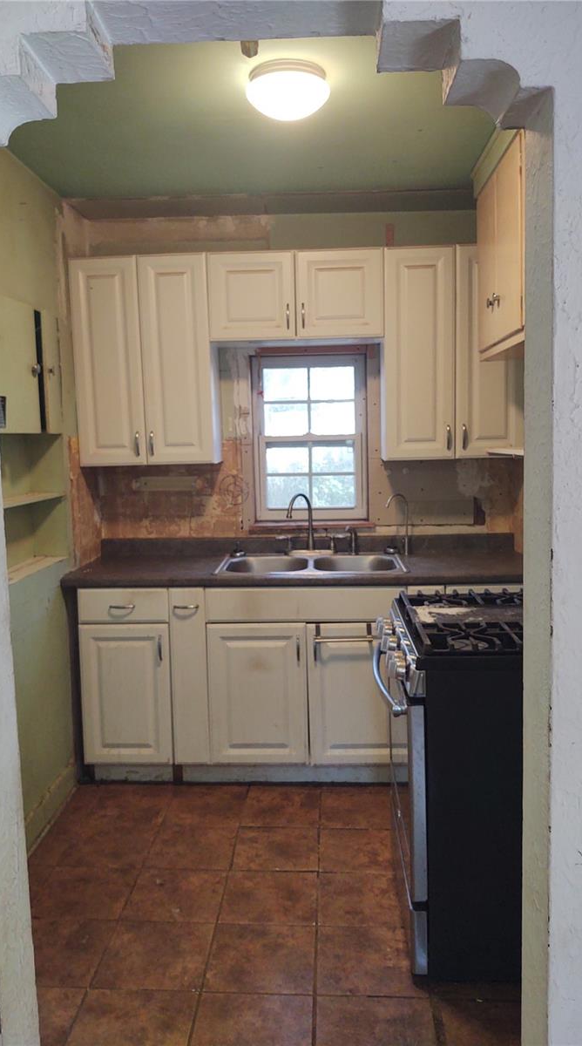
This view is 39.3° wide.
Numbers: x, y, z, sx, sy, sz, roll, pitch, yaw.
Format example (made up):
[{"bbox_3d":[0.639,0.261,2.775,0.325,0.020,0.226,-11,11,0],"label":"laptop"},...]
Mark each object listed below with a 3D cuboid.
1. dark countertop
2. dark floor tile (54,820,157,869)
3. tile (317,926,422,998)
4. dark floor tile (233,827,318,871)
[{"bbox_3d":[0.050,0.157,3.549,1.940,0.120,0.610,-1,7,4],"label":"dark countertop"},{"bbox_3d":[-0.665,1.200,3.022,0.305,0.010,0.305,-1,7,3],"label":"dark floor tile"},{"bbox_3d":[0.225,1.250,2.333,0.306,0.012,0.306,-1,7,3],"label":"tile"},{"bbox_3d":[-0.048,1.193,2.986,0.305,0.010,0.305,-1,7,3],"label":"dark floor tile"}]

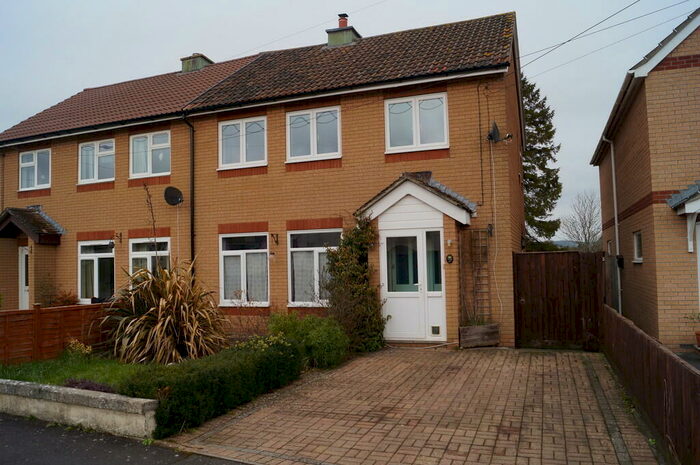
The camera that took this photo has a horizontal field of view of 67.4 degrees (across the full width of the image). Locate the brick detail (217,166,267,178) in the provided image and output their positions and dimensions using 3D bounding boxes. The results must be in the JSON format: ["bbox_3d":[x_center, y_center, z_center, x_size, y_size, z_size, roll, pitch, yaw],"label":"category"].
[{"bbox_3d":[-2.442,-1.386,12.024,1.320,0.165,0.100,-3,-4,21],"label":"brick detail"}]

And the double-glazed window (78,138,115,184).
[{"bbox_3d":[-6.578,-1.822,13.638,1.264,1.098,0.100,-2,-4,23],"label":"double-glazed window"}]

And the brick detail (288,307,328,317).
[{"bbox_3d":[-0.713,1.707,11.206,1.332,0.214,0.100,-3,-3,22],"label":"brick detail"}]

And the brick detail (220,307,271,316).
[{"bbox_3d":[-2.408,1.785,11.848,1.320,0.165,0.100,-3,-4,21],"label":"brick detail"}]

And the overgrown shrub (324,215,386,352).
[{"bbox_3d":[0.137,0.899,9.911,1.250,2.450,1.050,-2,-4,23],"label":"overgrown shrub"}]

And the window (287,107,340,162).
[{"bbox_3d":[-0.809,-2.138,11.429,1.310,1.110,0.110,-3,-4,21],"label":"window"}]

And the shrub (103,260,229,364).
[{"bbox_3d":[-3.149,1.297,9.014,2.050,1.650,1.900,-2,-4,23],"label":"shrub"}]

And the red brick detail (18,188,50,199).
[{"bbox_3d":[-8.676,-1.067,14.367,1.300,0.165,0.100,-3,-4,21],"label":"red brick detail"}]

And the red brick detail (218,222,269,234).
[{"bbox_3d":[-2.463,-0.106,11.966,1.320,0.218,0.100,-3,-4,21],"label":"red brick detail"}]

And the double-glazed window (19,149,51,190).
[{"bbox_3d":[-8.716,-1.730,14.531,1.250,1.098,0.100,-2,-4,23],"label":"double-glazed window"}]

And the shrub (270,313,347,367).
[{"bbox_3d":[-0.771,1.706,8.563,1.350,0.700,1.350,-2,-4,23],"label":"shrub"}]

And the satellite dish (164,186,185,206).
[{"bbox_3d":[-4.141,-0.849,12.373,0.340,0.450,0.500,-3,-4,32],"label":"satellite dish"}]

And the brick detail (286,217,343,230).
[{"bbox_3d":[-0.767,-0.178,11.312,1.353,0.219,0.100,-3,-3,22],"label":"brick detail"}]

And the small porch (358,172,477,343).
[{"bbox_3d":[1.241,0.487,9.978,2.250,3.300,0.850,-3,-4,21],"label":"small porch"}]

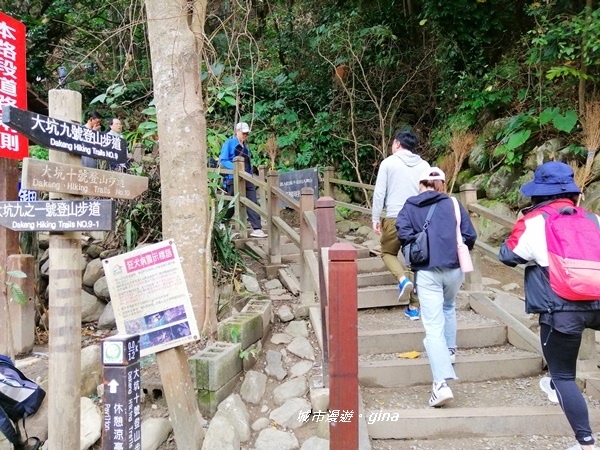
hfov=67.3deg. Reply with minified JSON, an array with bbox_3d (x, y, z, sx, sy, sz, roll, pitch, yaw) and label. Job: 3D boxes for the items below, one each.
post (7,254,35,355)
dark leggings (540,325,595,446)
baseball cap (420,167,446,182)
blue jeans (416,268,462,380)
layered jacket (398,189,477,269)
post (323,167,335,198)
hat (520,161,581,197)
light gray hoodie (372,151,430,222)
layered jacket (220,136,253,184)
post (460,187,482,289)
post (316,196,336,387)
[{"bbox_3d":[-1.919,0.543,3.100,0.140,0.680,0.140,-1,0,11],"label":"post"},{"bbox_3d":[1.570,0.900,2.640,0.360,0.770,0.400,-1,0,0],"label":"dark leggings"},{"bbox_3d":[0.930,-0.349,3.150,0.180,0.130,0.260,-1,0,-6],"label":"baseball cap"},{"bbox_3d":[0.970,0.645,3.140,0.340,0.840,0.460,-1,0,-5],"label":"blue jeans"},{"bbox_3d":[0.939,0.038,3.100,0.550,0.560,0.360,-1,0,-5],"label":"layered jacket"},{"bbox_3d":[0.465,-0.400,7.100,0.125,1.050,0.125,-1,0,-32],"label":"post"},{"bbox_3d":[1.437,-0.266,2.580,0.340,0.190,0.350,-1,0,-1],"label":"hat"},{"bbox_3d":[0.953,-0.355,4.150,0.550,0.670,0.320,-1,0,-12],"label":"light gray hoodie"},{"bbox_3d":[-0.923,-0.930,6.500,0.320,0.680,0.460,-1,0,44],"label":"layered jacket"},{"bbox_3d":[1.693,0.133,4.450,0.125,1.060,0.125,-1,0,-5],"label":"post"},{"bbox_3d":[0.183,0.450,3.050,0.115,1.270,0.115,-1,0,-11],"label":"post"}]

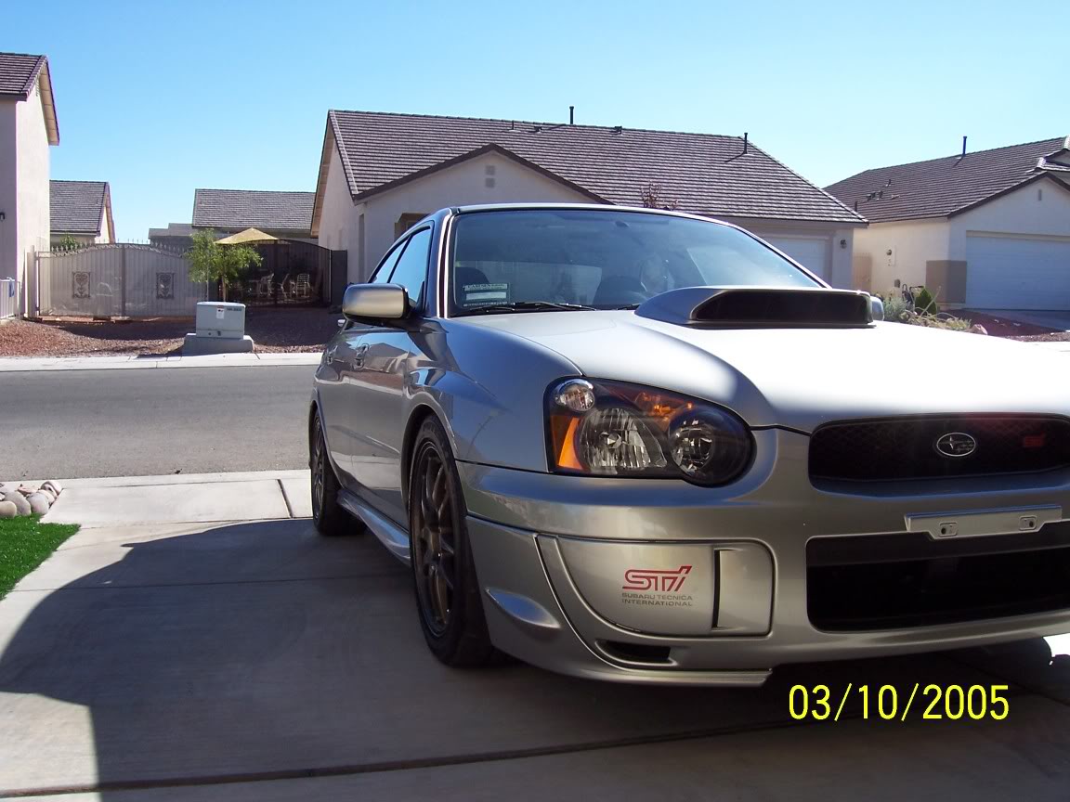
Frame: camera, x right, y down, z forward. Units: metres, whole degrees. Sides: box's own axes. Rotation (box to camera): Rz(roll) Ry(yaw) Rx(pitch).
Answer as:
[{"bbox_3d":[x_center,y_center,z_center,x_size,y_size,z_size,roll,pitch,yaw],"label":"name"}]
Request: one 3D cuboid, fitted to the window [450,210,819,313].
[{"bbox_3d":[0.324,-0.457,3.604,1.360,0.160,0.760,1,35,-18],"label":"window"}]

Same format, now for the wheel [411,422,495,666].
[{"bbox_3d":[-0.142,0.338,2.591,0.230,0.635,0.635,1,0,-18],"label":"wheel"}]

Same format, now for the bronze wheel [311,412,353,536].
[{"bbox_3d":[-0.925,0.317,5.007,0.230,0.635,0.635,1,0,-18],"label":"bronze wheel"}]

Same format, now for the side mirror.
[{"bbox_3d":[-0.495,-0.303,3.264,0.200,0.125,0.115,1,0,-18],"label":"side mirror"}]

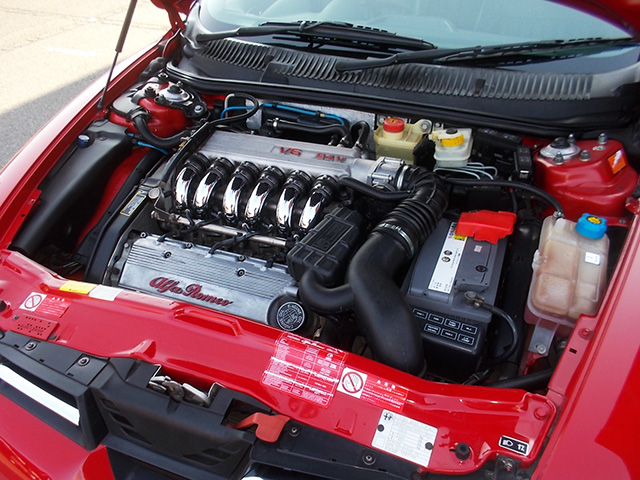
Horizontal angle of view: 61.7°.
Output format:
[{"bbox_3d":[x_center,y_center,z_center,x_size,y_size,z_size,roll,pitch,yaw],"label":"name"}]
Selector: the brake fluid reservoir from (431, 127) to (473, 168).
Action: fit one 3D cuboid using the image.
[{"bbox_3d":[0.322,-0.226,1.309,0.085,0.075,0.100,11,36,19],"label":"brake fluid reservoir"}]

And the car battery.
[{"bbox_3d":[0.285,0.113,1.150,0.175,0.190,0.285,11,36,19],"label":"car battery"}]

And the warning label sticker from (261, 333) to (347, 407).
[{"bbox_3d":[-0.026,0.213,0.893,0.122,0.005,0.095,12,55,19],"label":"warning label sticker"}]

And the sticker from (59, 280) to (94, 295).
[{"bbox_3d":[-0.480,0.095,1.067,0.063,0.003,0.029,5,39,12],"label":"sticker"}]

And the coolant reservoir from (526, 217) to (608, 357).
[{"bbox_3d":[0.489,0.067,1.062,0.130,0.175,0.185,11,36,19],"label":"coolant reservoir"}]

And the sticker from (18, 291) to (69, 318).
[{"bbox_3d":[-0.541,0.127,1.057,0.102,0.003,0.040,7,53,15],"label":"sticker"}]

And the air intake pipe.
[{"bbox_3d":[0.147,0.040,1.105,0.250,0.215,0.430,11,36,19],"label":"air intake pipe"}]

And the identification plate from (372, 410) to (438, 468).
[{"bbox_3d":[0.127,0.294,0.799,0.083,0.003,0.057,12,55,19],"label":"identification plate"}]

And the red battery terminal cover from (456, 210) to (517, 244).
[{"bbox_3d":[0.360,-0.023,1.167,0.115,0.035,0.075,11,36,19],"label":"red battery terminal cover"}]

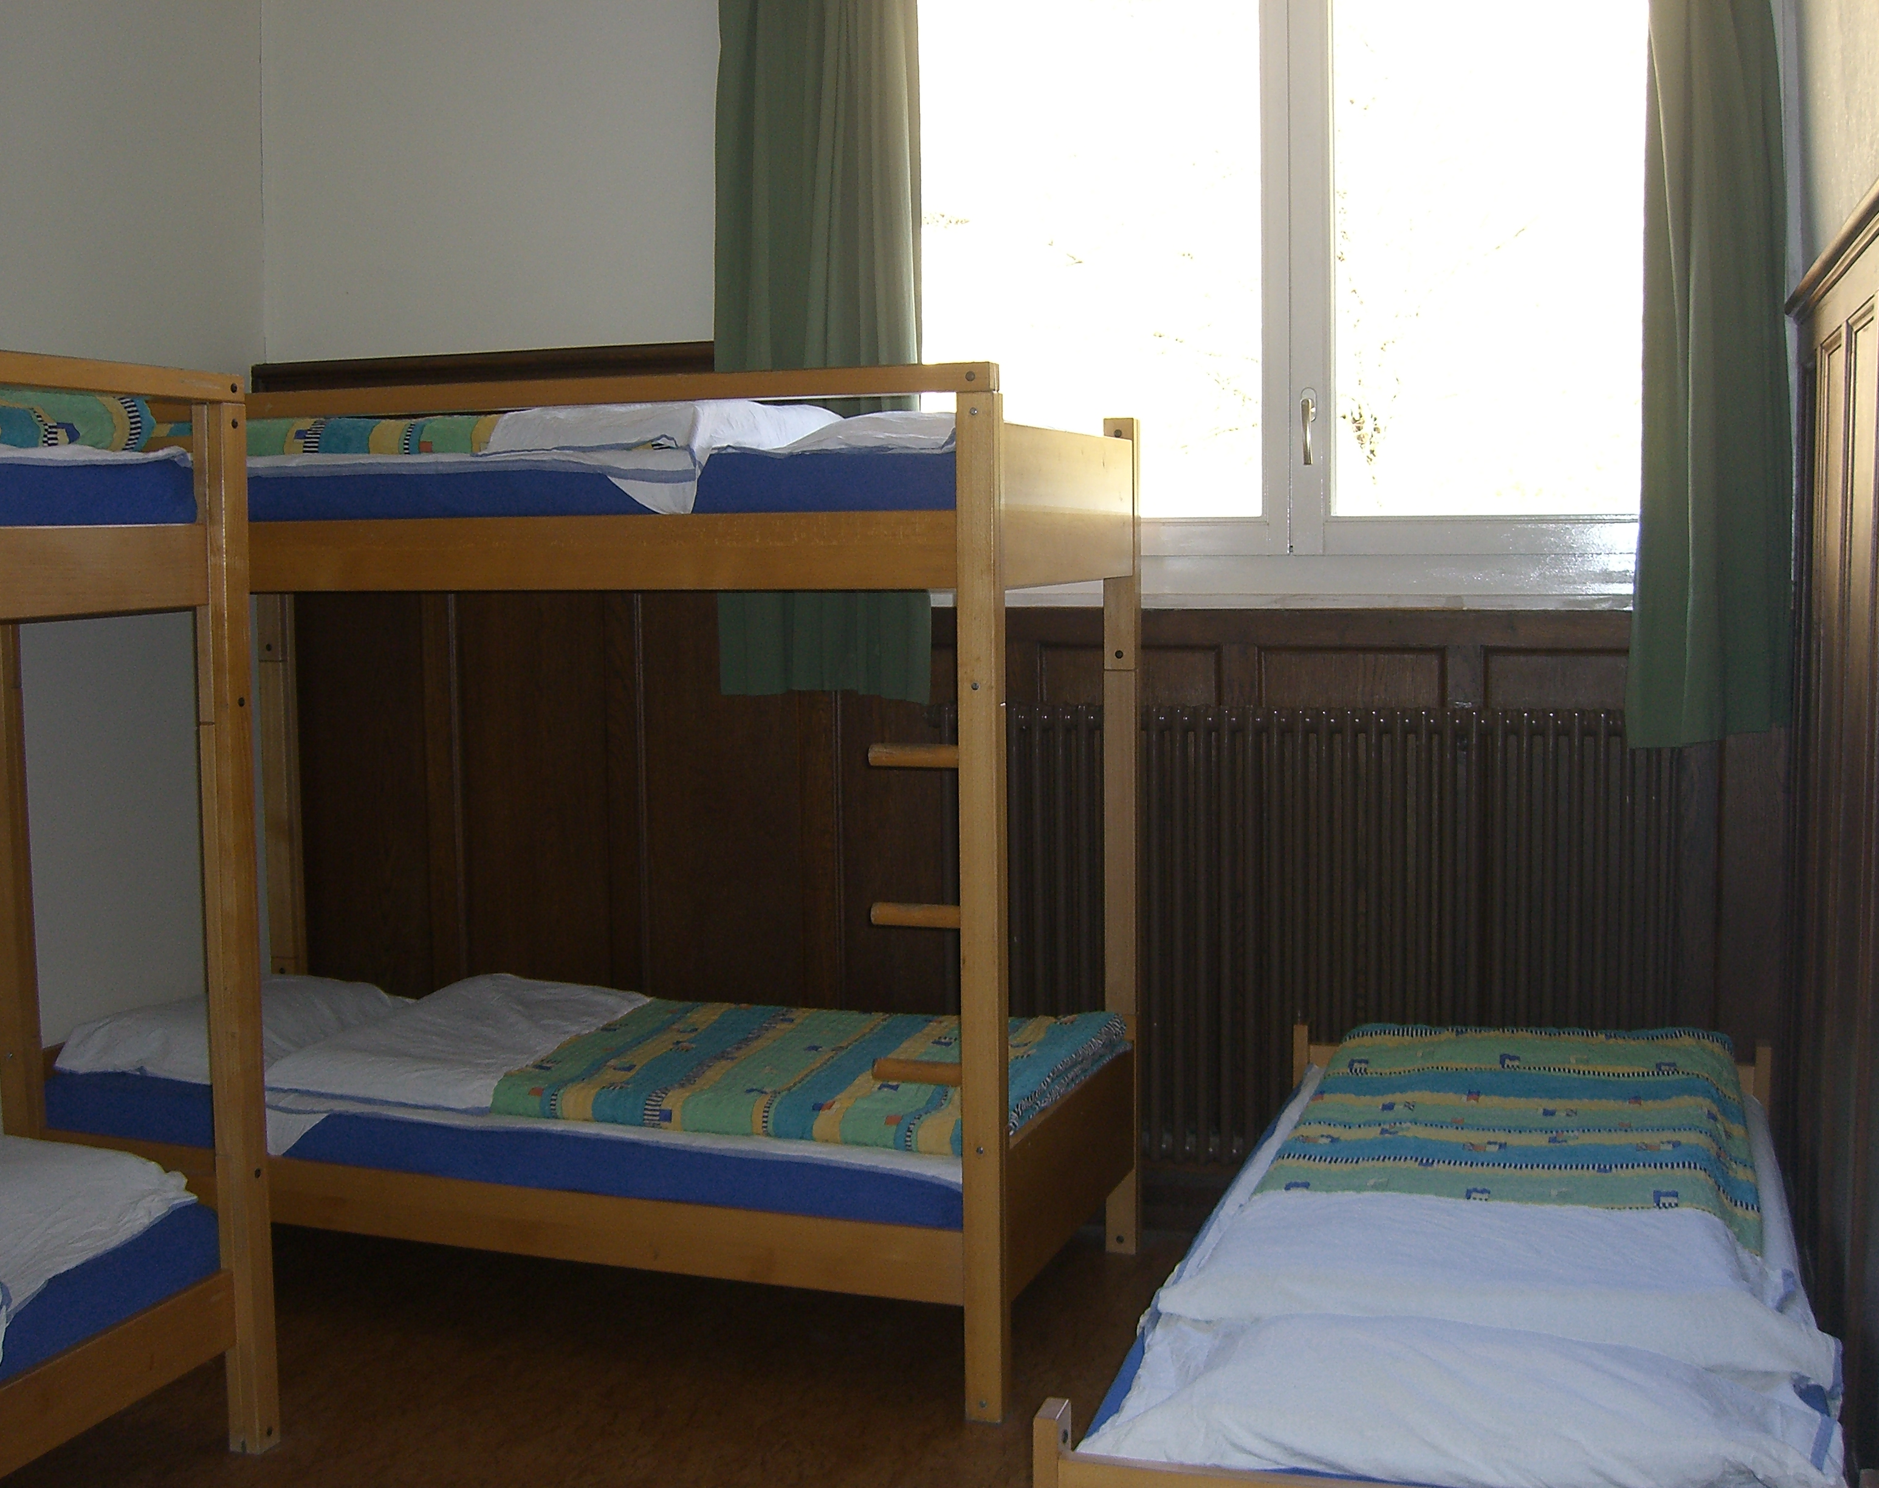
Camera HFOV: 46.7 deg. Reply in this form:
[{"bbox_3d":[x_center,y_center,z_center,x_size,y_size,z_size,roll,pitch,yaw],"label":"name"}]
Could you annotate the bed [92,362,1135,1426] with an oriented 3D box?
[{"bbox_3d":[-0.719,0.192,4.285,2.060,1.725,0.912,1,6,20],"label":"bed"}]

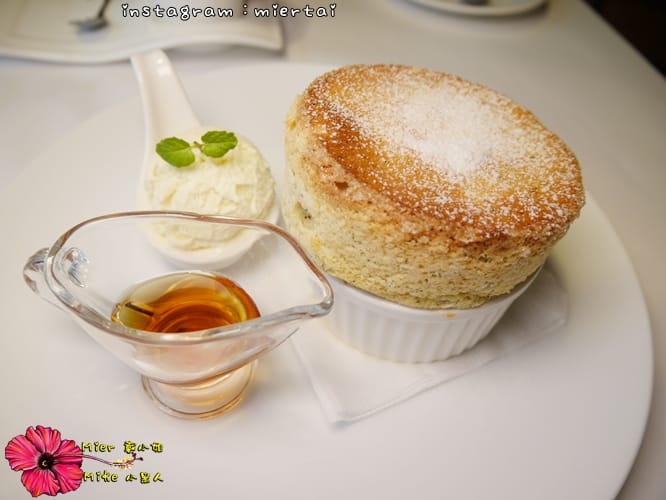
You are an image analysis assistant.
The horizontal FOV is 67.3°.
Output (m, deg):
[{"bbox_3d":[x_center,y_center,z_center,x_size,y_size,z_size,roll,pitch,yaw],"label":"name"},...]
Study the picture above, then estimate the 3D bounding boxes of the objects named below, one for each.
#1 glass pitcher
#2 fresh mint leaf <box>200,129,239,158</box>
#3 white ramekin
[{"bbox_3d":[-0.049,0.024,0.166,0.096,0.057,0.047,8,51,1],"label":"glass pitcher"},{"bbox_3d":[-0.044,-0.040,0.191,0.015,0.004,0.012,6,75,-8],"label":"fresh mint leaf"},{"bbox_3d":[0.032,-0.005,0.208,0.098,0.041,0.098,7,51,0],"label":"white ramekin"}]

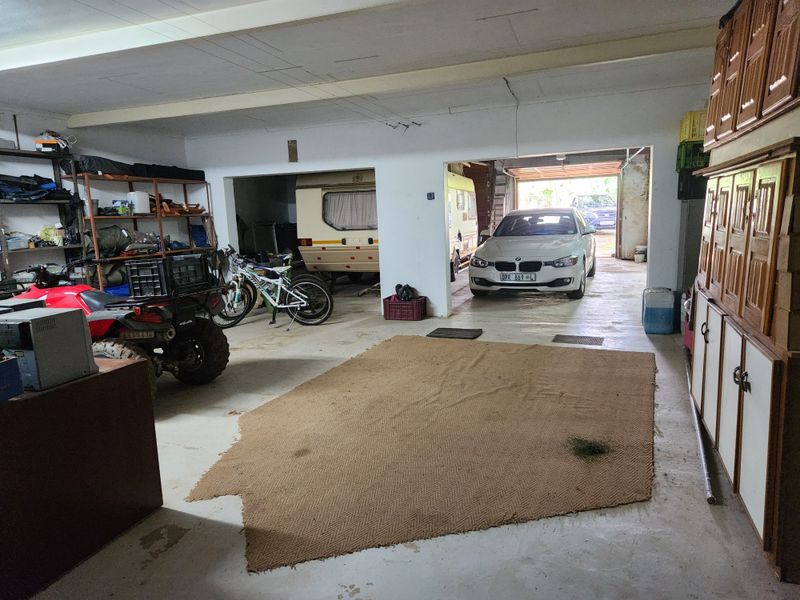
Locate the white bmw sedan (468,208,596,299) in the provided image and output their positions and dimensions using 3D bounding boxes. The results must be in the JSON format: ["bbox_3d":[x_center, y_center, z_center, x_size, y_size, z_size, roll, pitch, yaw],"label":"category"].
[{"bbox_3d":[2.658,-1.007,9.996,1.900,1.430,4.620,2,10,23],"label":"white bmw sedan"}]

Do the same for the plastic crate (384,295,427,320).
[{"bbox_3d":[0.074,0.124,7.301,0.500,0.270,0.310,1,9,20],"label":"plastic crate"}]

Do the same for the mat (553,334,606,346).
[{"bbox_3d":[1.921,0.426,5.715,0.500,0.014,0.350,2,10,27],"label":"mat"}]

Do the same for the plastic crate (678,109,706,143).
[{"bbox_3d":[3.109,-1.754,5.400,0.430,0.285,0.440,1,10,21],"label":"plastic crate"}]

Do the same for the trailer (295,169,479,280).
[{"bbox_3d":[0.181,-1.524,11.135,2.140,2.260,5.900,1,10,17],"label":"trailer"}]

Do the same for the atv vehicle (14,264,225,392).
[{"bbox_3d":[-2.603,0.245,4.483,2.020,1.120,1.150,1,10,20],"label":"atv vehicle"}]

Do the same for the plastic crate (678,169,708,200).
[{"bbox_3d":[3.129,-1.184,5.493,0.430,0.295,0.440,1,10,21],"label":"plastic crate"}]

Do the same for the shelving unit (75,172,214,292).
[{"bbox_3d":[-3.331,-0.582,7.117,0.450,1.990,2.060,1,9,20],"label":"shelving unit"}]

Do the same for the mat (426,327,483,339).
[{"bbox_3d":[0.647,0.386,6.280,0.560,0.020,0.480,1,9,20],"label":"mat"}]

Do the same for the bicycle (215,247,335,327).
[{"bbox_3d":[-1.736,-0.128,6.940,1.670,1.000,0.580,-2,9,2],"label":"bicycle"}]

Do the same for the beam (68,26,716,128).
[{"bbox_3d":[-0.608,-2.016,5.084,6.850,0.155,0.080,1,9,20],"label":"beam"}]

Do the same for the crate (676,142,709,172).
[{"bbox_3d":[3.119,-1.470,5.446,0.430,0.295,0.440,1,10,21],"label":"crate"}]

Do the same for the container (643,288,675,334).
[{"bbox_3d":[2.887,0.125,5.948,0.300,0.460,0.270,1,9,20],"label":"container"}]

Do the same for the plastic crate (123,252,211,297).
[{"bbox_3d":[-1.769,-0.205,4.128,0.320,0.270,0.560,-1,9,11],"label":"plastic crate"}]

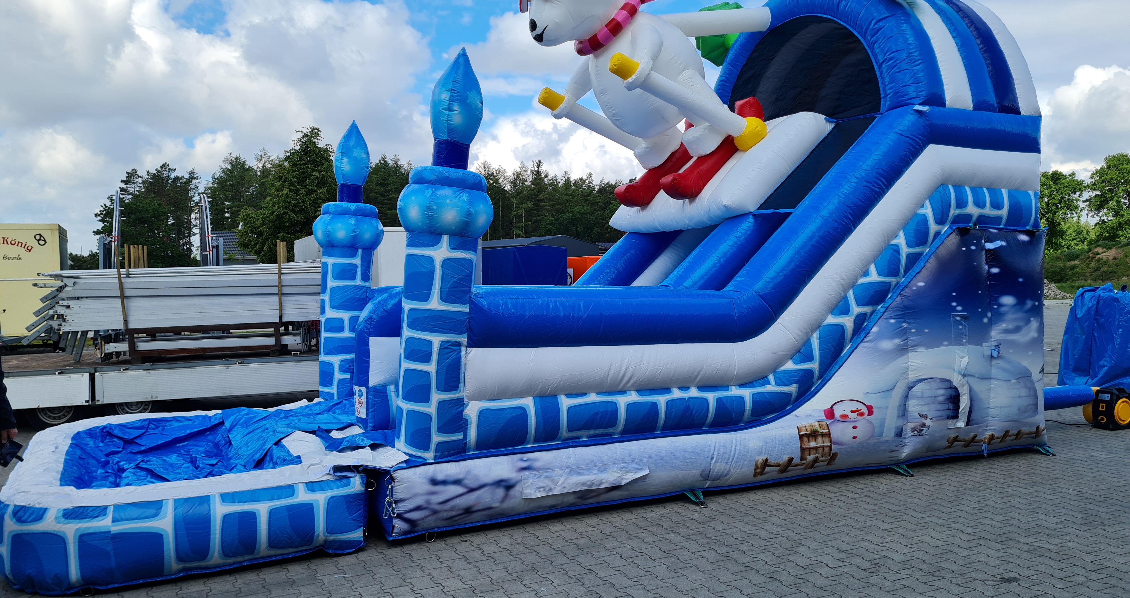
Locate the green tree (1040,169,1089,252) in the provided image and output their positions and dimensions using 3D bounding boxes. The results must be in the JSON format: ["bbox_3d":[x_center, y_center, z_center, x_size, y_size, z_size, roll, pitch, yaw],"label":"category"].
[{"bbox_3d":[40.268,-6.631,69.856,6.500,8.000,6.500,1,2,30],"label":"green tree"}]

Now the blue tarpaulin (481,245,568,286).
[{"bbox_3d":[-1.582,-0.731,30.144,2.050,2.100,3.800,-1,2,-25],"label":"blue tarpaulin"}]

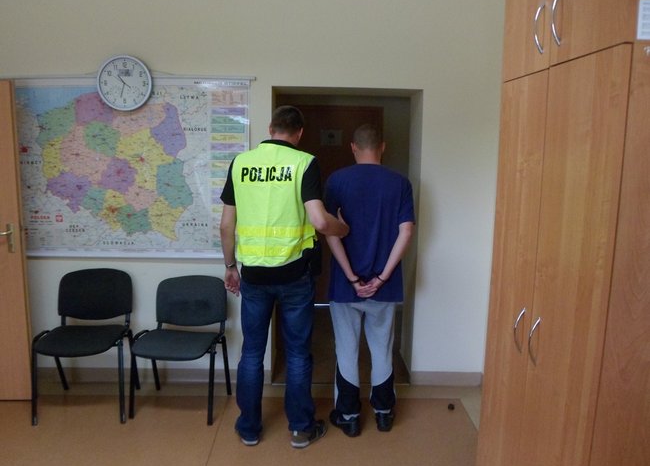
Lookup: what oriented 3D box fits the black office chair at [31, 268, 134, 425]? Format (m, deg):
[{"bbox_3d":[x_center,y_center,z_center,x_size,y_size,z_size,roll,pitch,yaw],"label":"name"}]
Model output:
[{"bbox_3d":[-1.443,0.673,3.138,0.515,0.810,0.520,0,9,-5],"label":"black office chair"}]

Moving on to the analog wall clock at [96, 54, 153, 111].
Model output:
[{"bbox_3d":[-1.247,-0.928,3.148,0.340,0.340,0.050,1,9,-1],"label":"analog wall clock"}]

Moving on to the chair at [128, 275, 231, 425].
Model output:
[{"bbox_3d":[-0.878,0.695,3.119,0.510,0.800,0.500,2,10,7],"label":"chair"}]

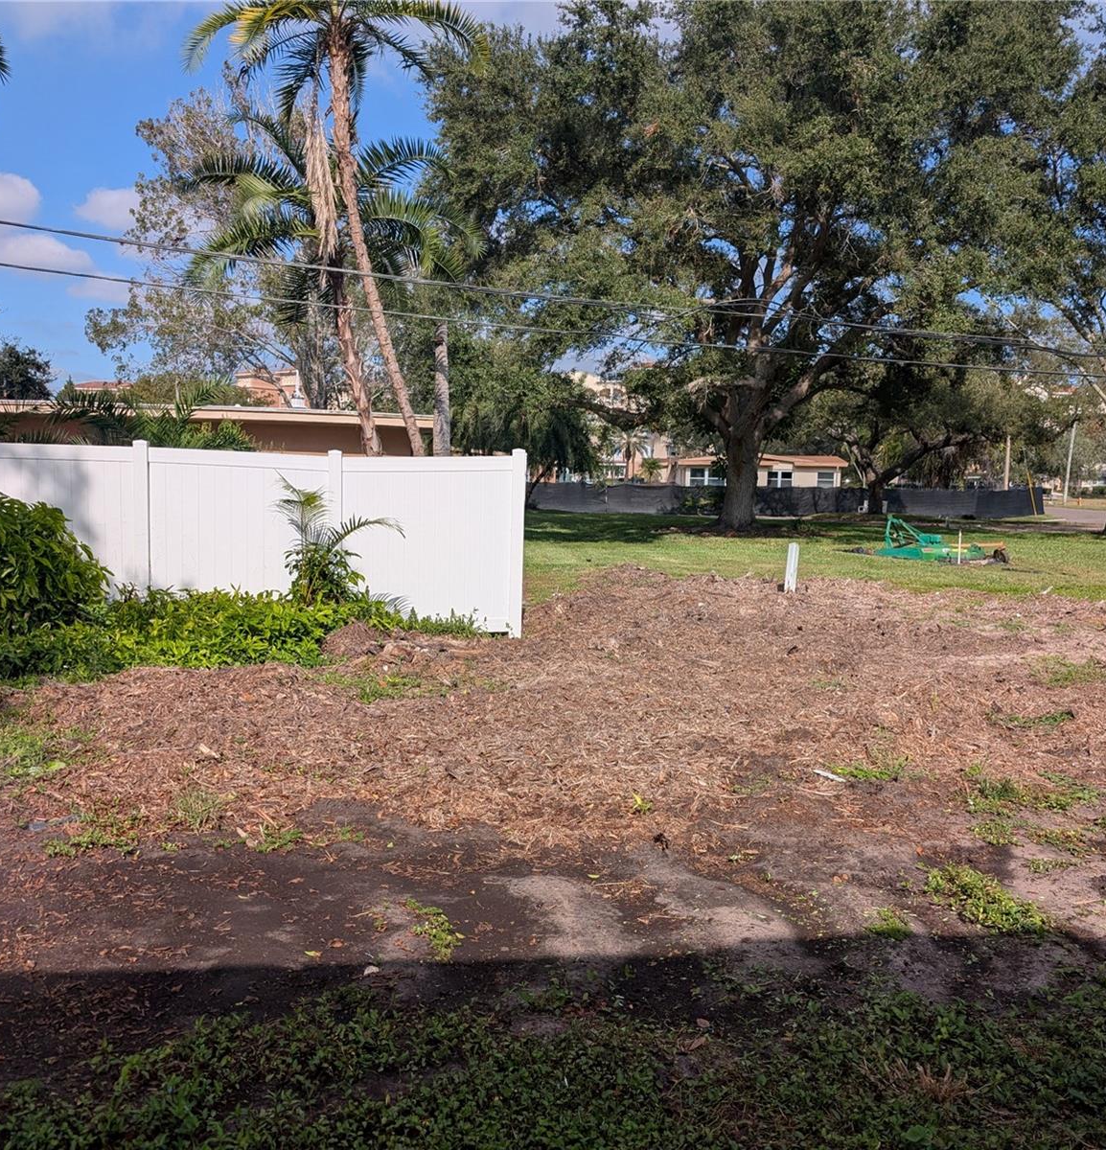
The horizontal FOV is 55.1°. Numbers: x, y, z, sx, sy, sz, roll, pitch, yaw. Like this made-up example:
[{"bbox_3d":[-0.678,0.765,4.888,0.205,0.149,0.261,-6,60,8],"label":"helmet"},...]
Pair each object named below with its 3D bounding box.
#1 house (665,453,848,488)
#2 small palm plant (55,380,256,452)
[{"bbox_3d":[14.306,-6.663,75.000,11.900,3.700,9.000,1,5,3],"label":"house"},{"bbox_3d":[-4.620,-0.901,12.200,2.300,2.650,2.100,0,5,-11],"label":"small palm plant"}]

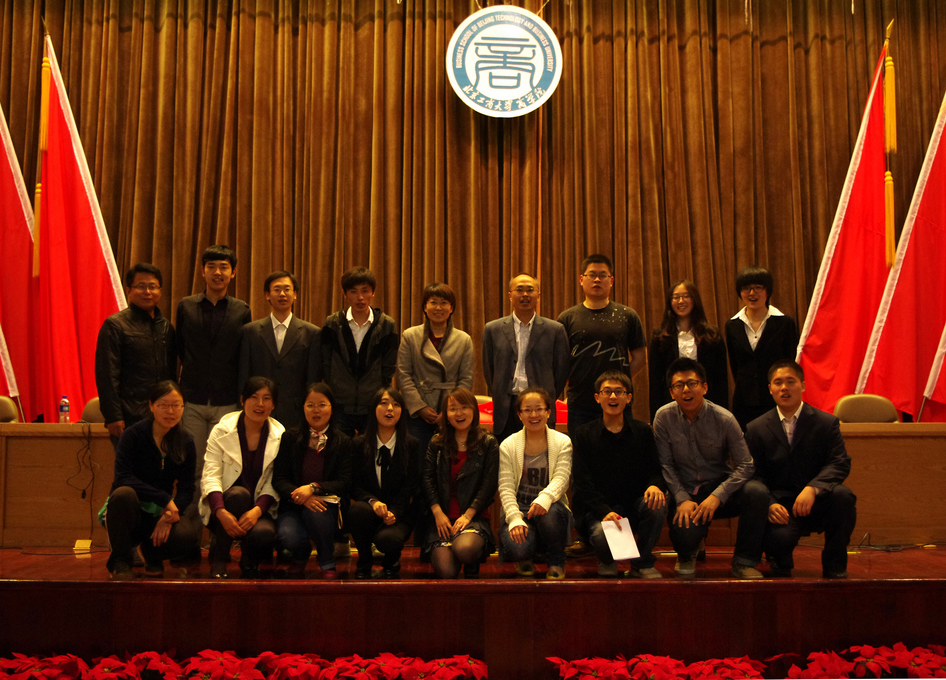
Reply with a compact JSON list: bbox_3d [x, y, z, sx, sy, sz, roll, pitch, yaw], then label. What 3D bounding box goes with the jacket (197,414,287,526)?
[{"bbox_3d":[-1.188,0.653,5.687,0.440,0.570,0.420,1,-4,-12],"label":"jacket"}]

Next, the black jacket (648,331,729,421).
[{"bbox_3d":[1.255,0.223,6.452,0.478,0.606,0.270,0,-5,6],"label":"black jacket"}]

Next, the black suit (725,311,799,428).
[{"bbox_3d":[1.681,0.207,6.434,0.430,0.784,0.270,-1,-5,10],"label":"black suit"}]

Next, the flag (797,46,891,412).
[{"bbox_3d":[2.784,-0.841,8.292,0.786,2.777,0.400,0,-5,0],"label":"flag"}]

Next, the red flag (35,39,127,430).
[{"bbox_3d":[-2.887,-0.831,8.287,0.800,2.889,0.320,0,-4,-3],"label":"red flag"}]

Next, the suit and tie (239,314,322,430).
[{"bbox_3d":[-1.156,0.218,6.653,0.490,0.730,0.300,0,-4,-4],"label":"suit and tie"}]

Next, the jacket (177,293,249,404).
[{"bbox_3d":[-1.514,0.057,6.465,0.444,0.673,0.270,0,-5,-3],"label":"jacket"}]

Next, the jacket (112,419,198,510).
[{"bbox_3d":[-1.643,0.649,5.687,0.430,0.480,0.400,2,-5,-24],"label":"jacket"}]

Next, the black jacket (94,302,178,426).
[{"bbox_3d":[-2.022,0.158,6.657,0.480,0.731,0.310,2,-5,-22],"label":"black jacket"}]

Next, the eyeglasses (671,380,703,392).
[{"bbox_3d":[1.077,0.233,5.548,0.148,0.046,0.140,-7,-4,17],"label":"eyeglasses"}]

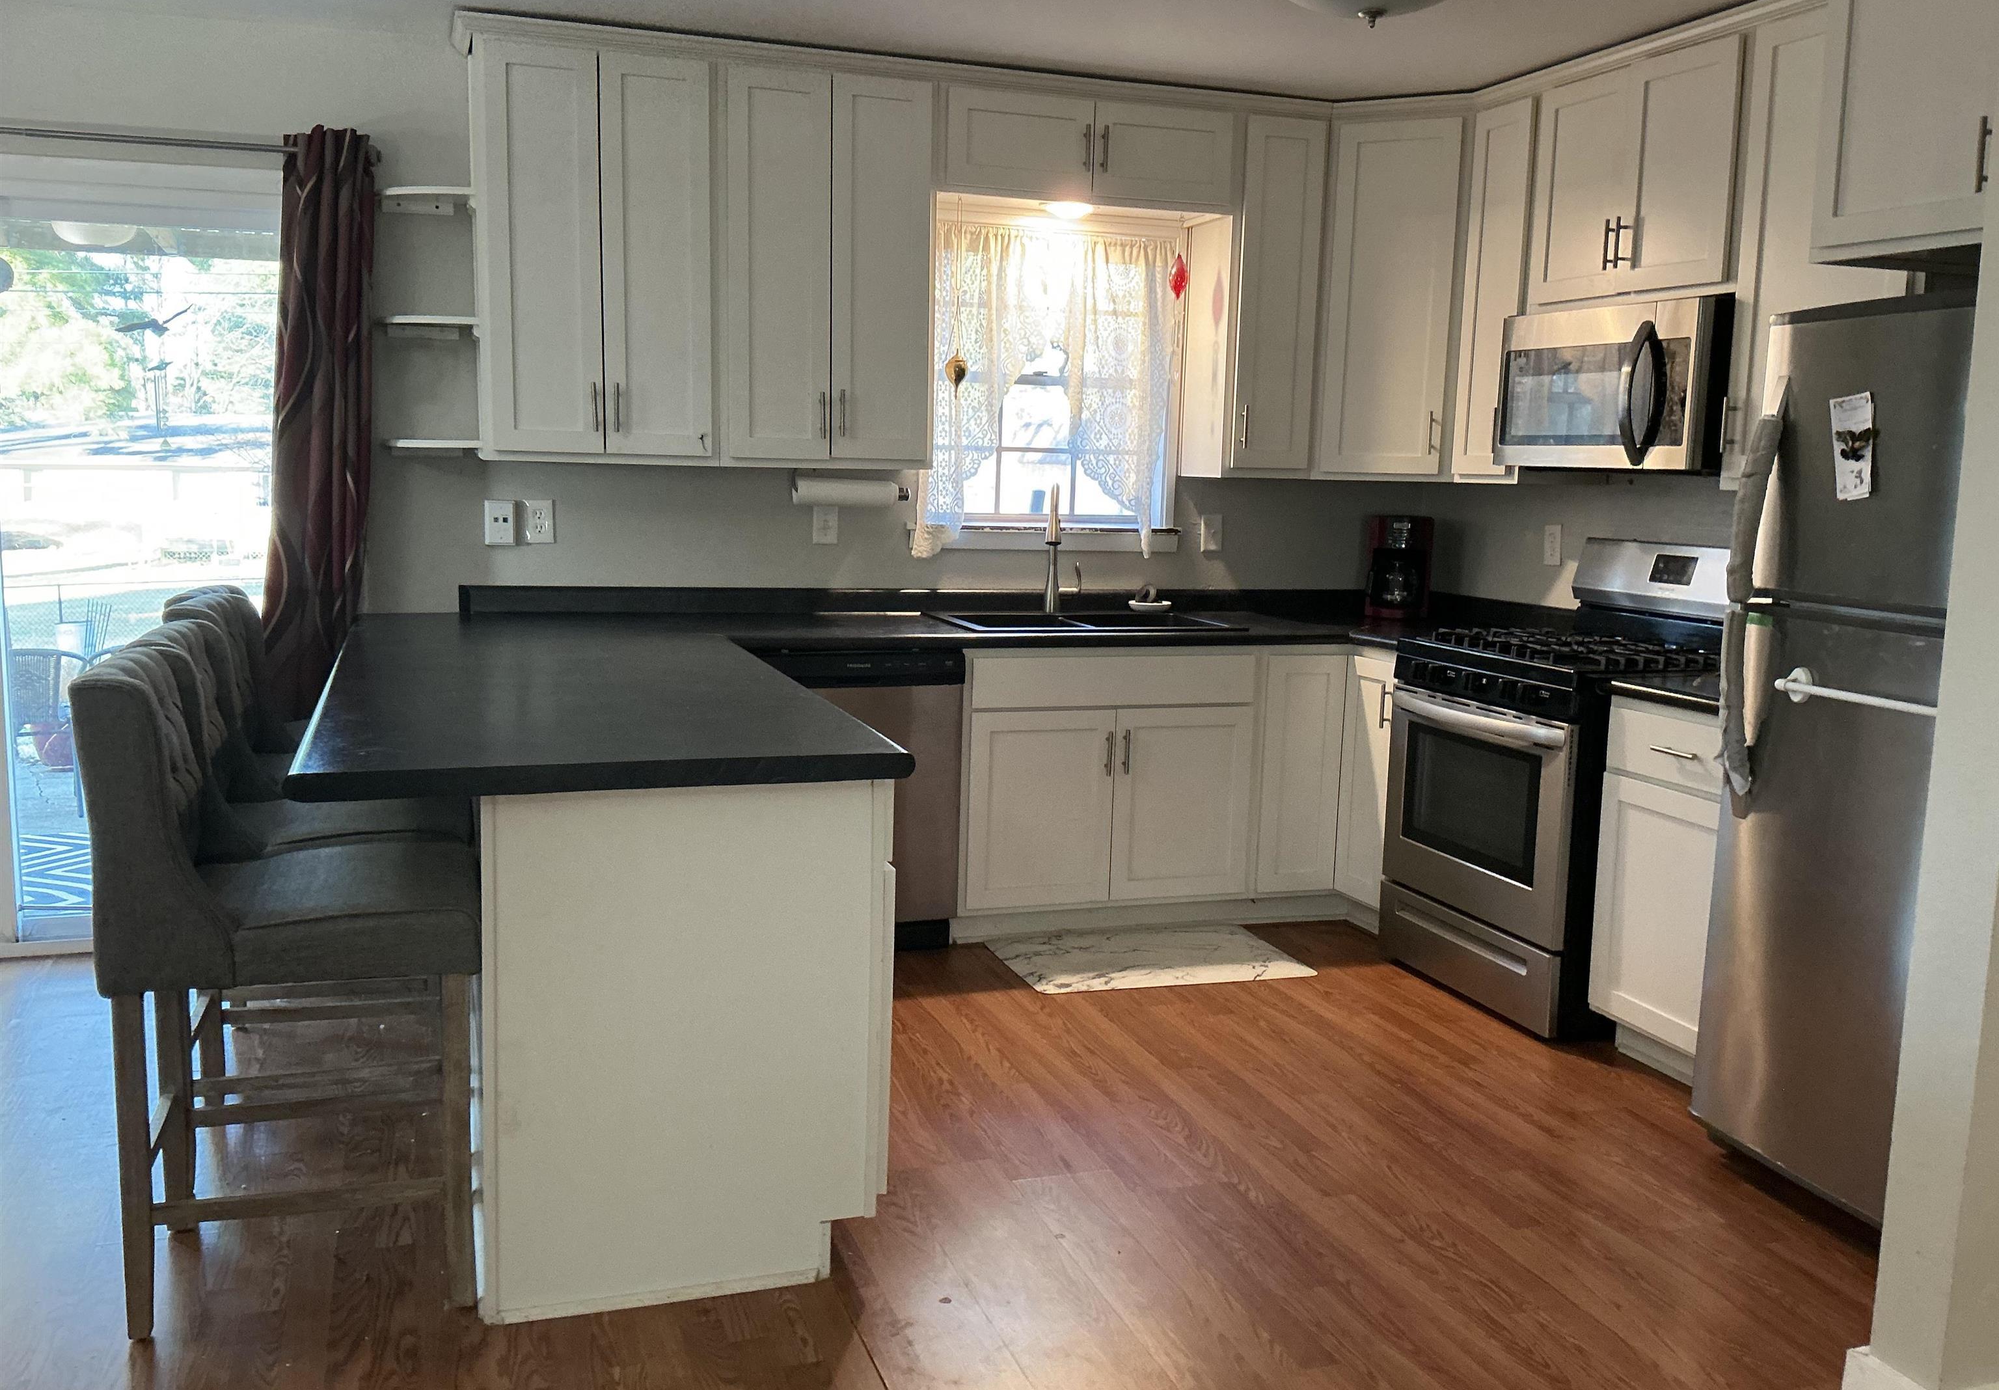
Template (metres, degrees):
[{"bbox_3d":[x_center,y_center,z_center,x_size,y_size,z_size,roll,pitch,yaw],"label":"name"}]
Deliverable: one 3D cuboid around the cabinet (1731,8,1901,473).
[{"bbox_3d":[1.943,-0.984,3.599,0.330,1.067,0.478,-1,9,-19],"label":"cabinet"}]

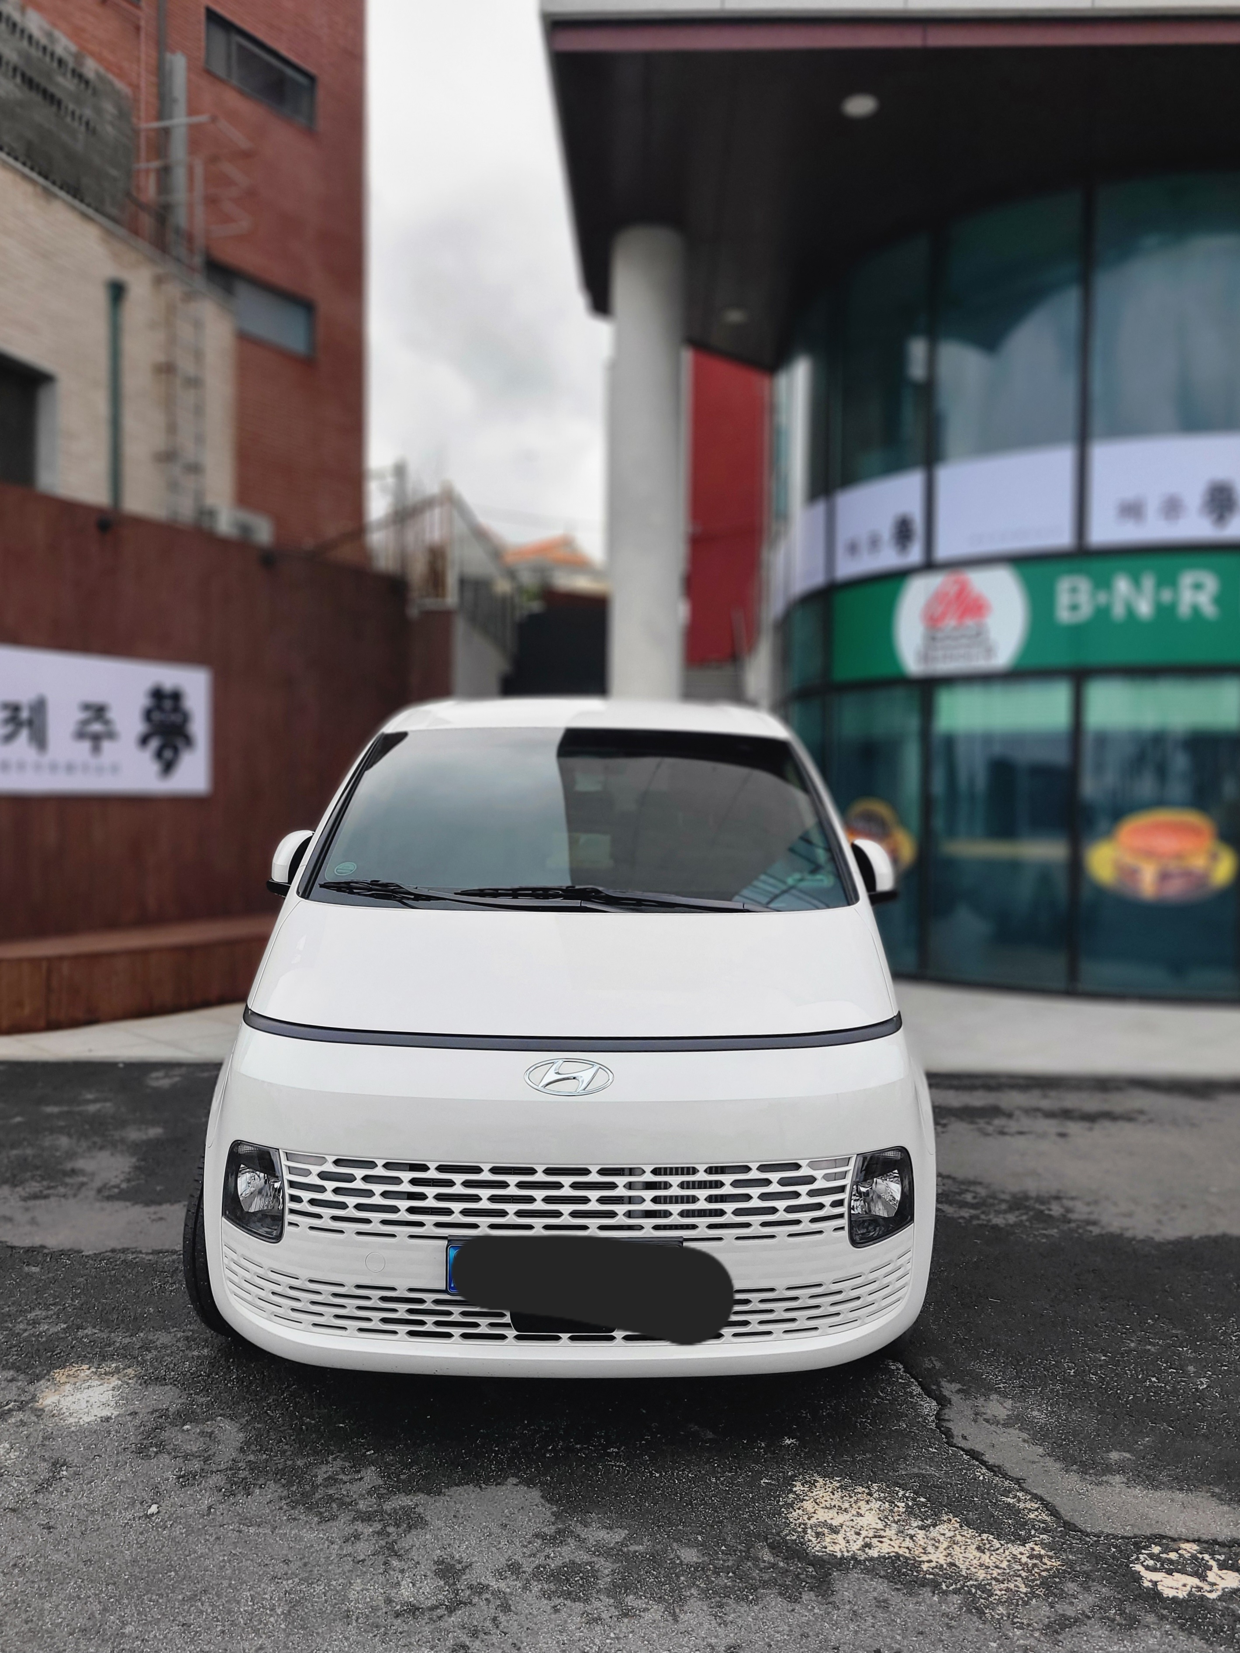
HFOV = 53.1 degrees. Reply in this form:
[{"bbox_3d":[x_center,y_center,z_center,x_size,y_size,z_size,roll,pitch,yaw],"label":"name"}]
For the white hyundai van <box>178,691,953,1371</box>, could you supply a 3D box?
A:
[{"bbox_3d":[-0.131,0.453,5.489,2.060,1.980,5.220,0,2,0],"label":"white hyundai van"}]

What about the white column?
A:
[{"bbox_3d":[0.217,-1.772,10.221,0.590,5.970,0.590,0,2,0],"label":"white column"}]

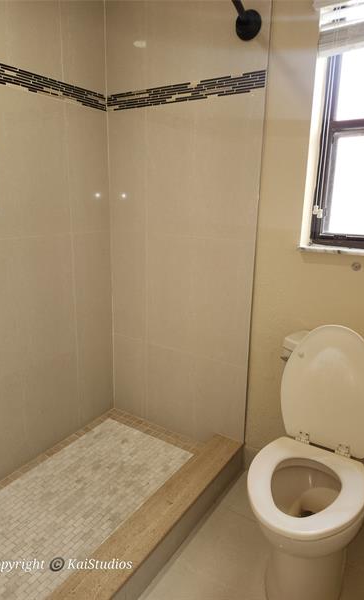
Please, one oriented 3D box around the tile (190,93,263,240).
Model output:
[{"bbox_3d":[0.203,-0.579,1.796,0.311,0.604,0.012,10,17,32],"label":"tile"}]

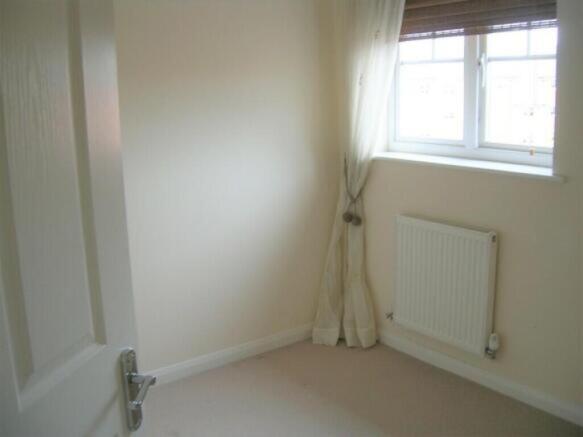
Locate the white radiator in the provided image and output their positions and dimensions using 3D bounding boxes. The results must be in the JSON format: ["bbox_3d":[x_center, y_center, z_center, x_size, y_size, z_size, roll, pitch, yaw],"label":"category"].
[{"bbox_3d":[0.767,0.322,2.994,0.068,0.600,0.590,-10,14,-36],"label":"white radiator"}]

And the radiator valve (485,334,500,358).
[{"bbox_3d":[0.965,0.606,2.799,0.045,0.110,0.055,-10,14,-36],"label":"radiator valve"}]

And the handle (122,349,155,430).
[{"bbox_3d":[-0.263,0.305,0.988,0.057,0.148,0.103,2,12,14],"label":"handle"}]

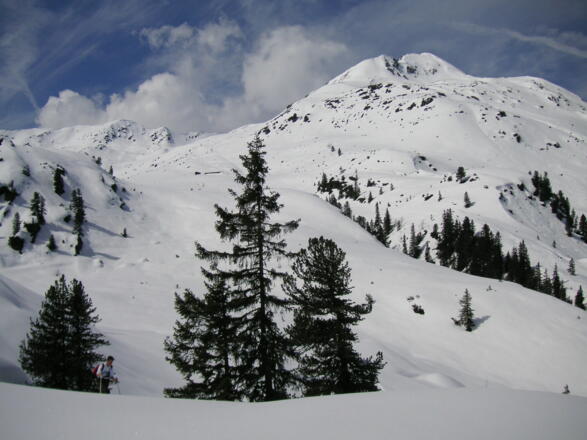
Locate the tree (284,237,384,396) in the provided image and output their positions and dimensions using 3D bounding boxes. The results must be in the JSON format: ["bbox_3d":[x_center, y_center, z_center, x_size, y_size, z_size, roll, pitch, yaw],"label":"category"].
[{"bbox_3d":[1.601,4.003,24.500,3.906,6.718,3.710,-1,-3,0],"label":"tree"}]

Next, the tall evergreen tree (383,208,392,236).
[{"bbox_3d":[22.477,0.598,150.000,2.391,6.695,2.391,-1,-3,0],"label":"tall evergreen tree"}]

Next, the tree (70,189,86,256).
[{"bbox_3d":[-27.419,0.319,80.000,2.040,8.672,2.040,-1,-3,0],"label":"tree"}]

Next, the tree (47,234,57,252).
[{"bbox_3d":[-30.862,2.997,80.000,1.275,2.296,1.275,-1,-3,0],"label":"tree"}]

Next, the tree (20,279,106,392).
[{"bbox_3d":[-7.883,4.130,21.500,3.085,4.387,2.776,-1,-3,0],"label":"tree"}]

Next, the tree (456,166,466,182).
[{"bbox_3d":[57.580,-15.595,215.000,3.427,5.484,3.427,-1,-3,0],"label":"tree"}]

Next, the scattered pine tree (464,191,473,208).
[{"bbox_3d":[53.005,-6.209,190.000,2.423,5.452,2.423,-1,-3,0],"label":"scattered pine tree"}]

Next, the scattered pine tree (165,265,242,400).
[{"bbox_3d":[-3.554,4.628,24.500,2.968,5.624,2.968,-1,-3,0],"label":"scattered pine tree"}]

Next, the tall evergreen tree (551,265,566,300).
[{"bbox_3d":[54.918,12.952,130.000,3.316,7.461,2.984,-1,-3,0],"label":"tall evergreen tree"}]

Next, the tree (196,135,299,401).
[{"bbox_3d":[-1.833,2.132,25.000,4.065,11.079,3.862,-1,-3,0],"label":"tree"}]

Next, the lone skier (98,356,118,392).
[{"bbox_3d":[-5.574,4.960,18.800,0.750,1.750,0.680,-4,-4,40],"label":"lone skier"}]

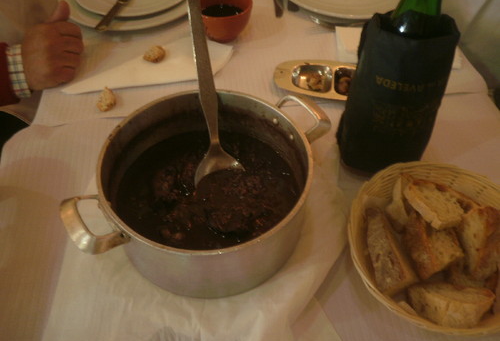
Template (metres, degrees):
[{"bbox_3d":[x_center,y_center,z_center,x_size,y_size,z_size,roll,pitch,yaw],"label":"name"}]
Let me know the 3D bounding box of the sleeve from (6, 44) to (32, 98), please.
[{"bbox_3d":[-0.322,-0.140,0.628,0.035,0.065,0.070,-14,52,-13],"label":"sleeve"}]

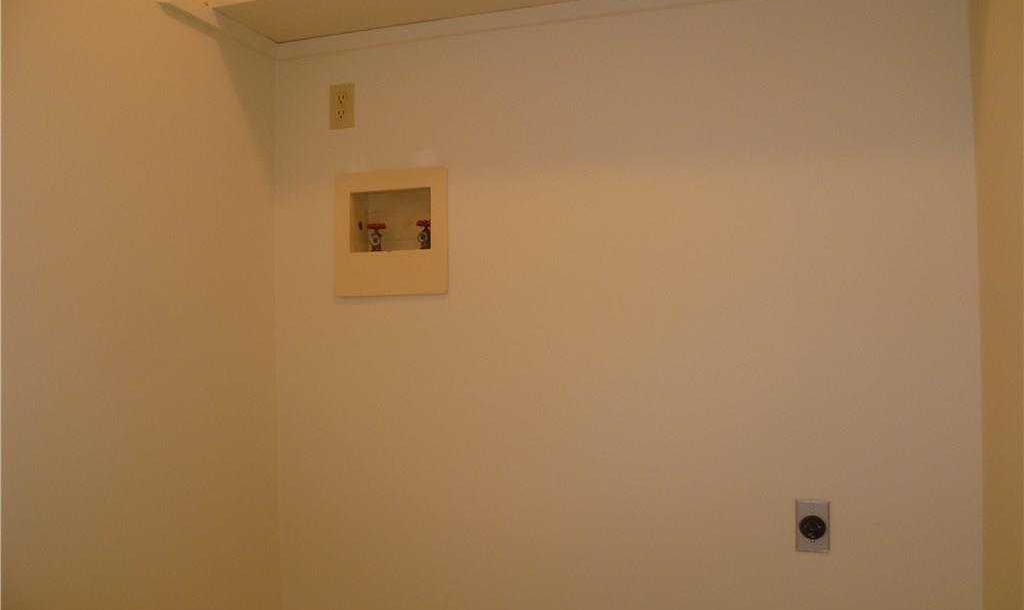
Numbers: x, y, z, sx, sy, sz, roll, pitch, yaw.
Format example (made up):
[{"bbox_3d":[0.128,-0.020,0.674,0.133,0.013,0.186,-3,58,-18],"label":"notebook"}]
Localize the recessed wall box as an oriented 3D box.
[{"bbox_3d":[-0.289,-0.180,2.131,0.310,0.310,0.095,-1,-1,18],"label":"recessed wall box"}]

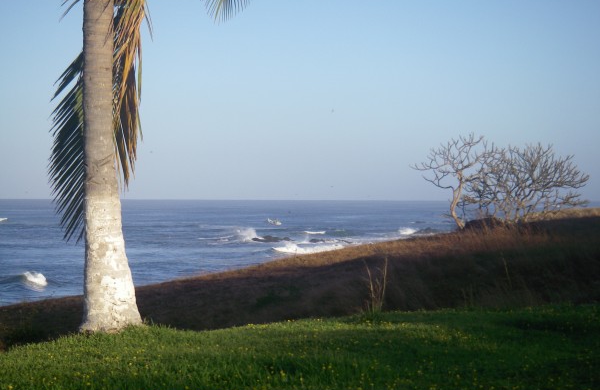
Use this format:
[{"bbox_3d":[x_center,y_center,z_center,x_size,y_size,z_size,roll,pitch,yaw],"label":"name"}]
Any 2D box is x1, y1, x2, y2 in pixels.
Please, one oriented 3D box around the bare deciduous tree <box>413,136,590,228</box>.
[{"bbox_3d":[5.812,-0.361,57.000,5.000,2.650,3.900,0,0,0],"label":"bare deciduous tree"}]

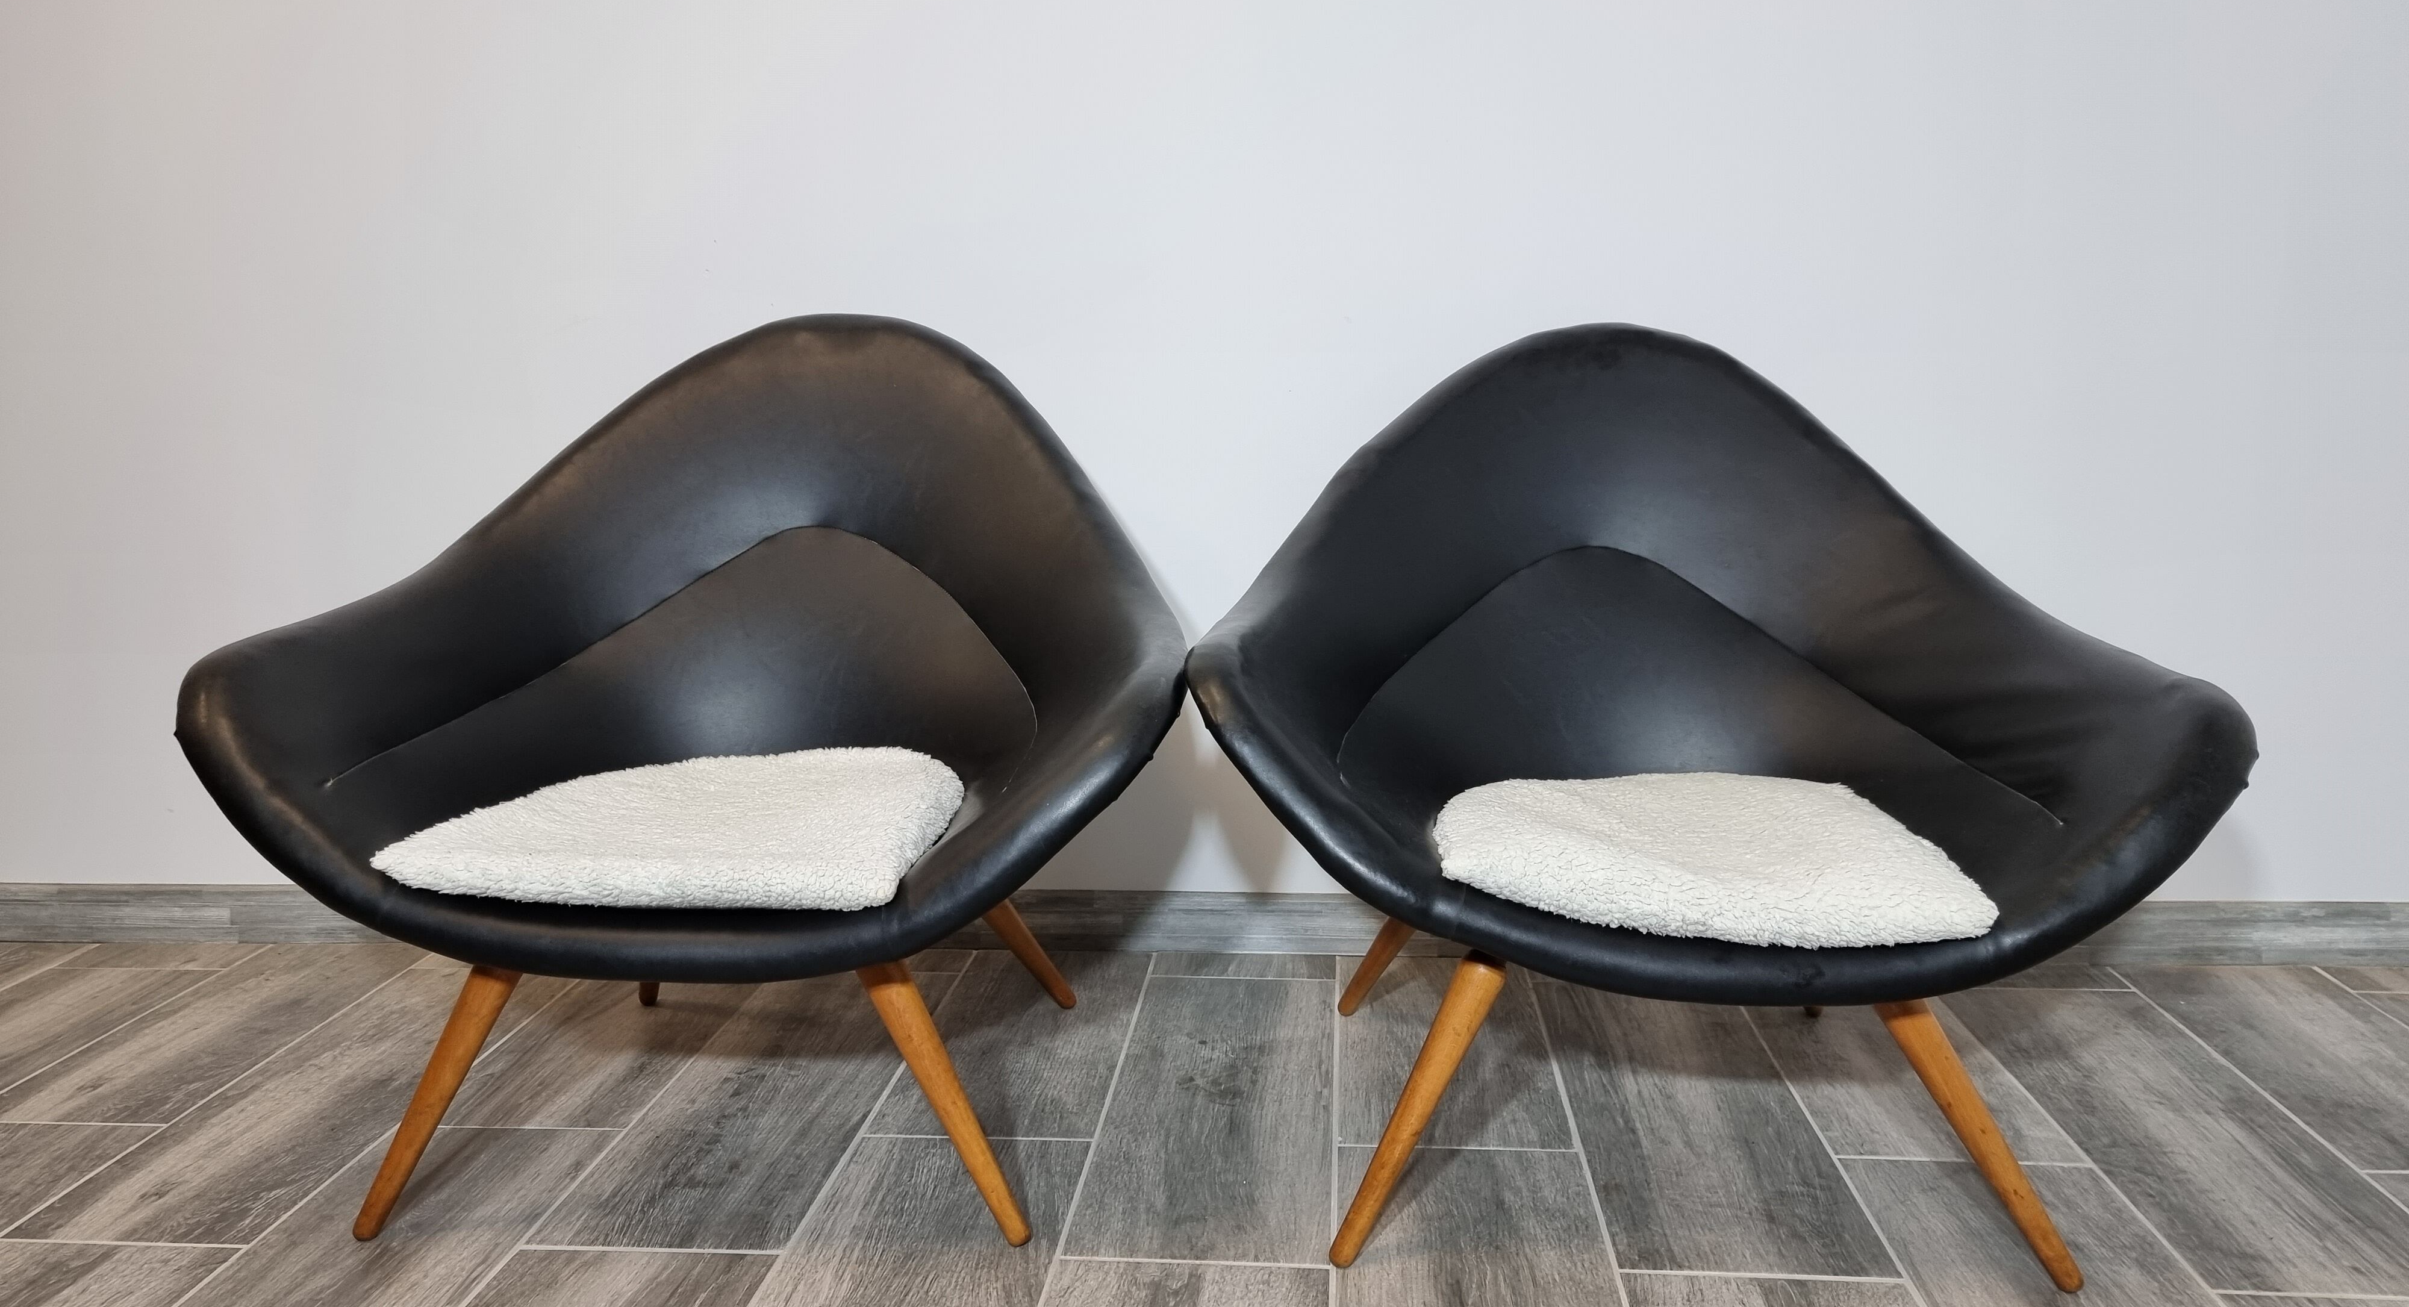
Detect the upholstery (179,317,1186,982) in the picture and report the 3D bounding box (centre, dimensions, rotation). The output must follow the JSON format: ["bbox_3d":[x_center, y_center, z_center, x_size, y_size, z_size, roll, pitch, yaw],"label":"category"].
[{"bbox_3d":[-0.392,-0.039,1.451,0.795,0.501,0.621,0,10,4],"label":"upholstery"}]

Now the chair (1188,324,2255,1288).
[{"bbox_3d":[0.377,0.067,1.402,0.787,0.689,0.627,0,10,7],"label":"chair"}]

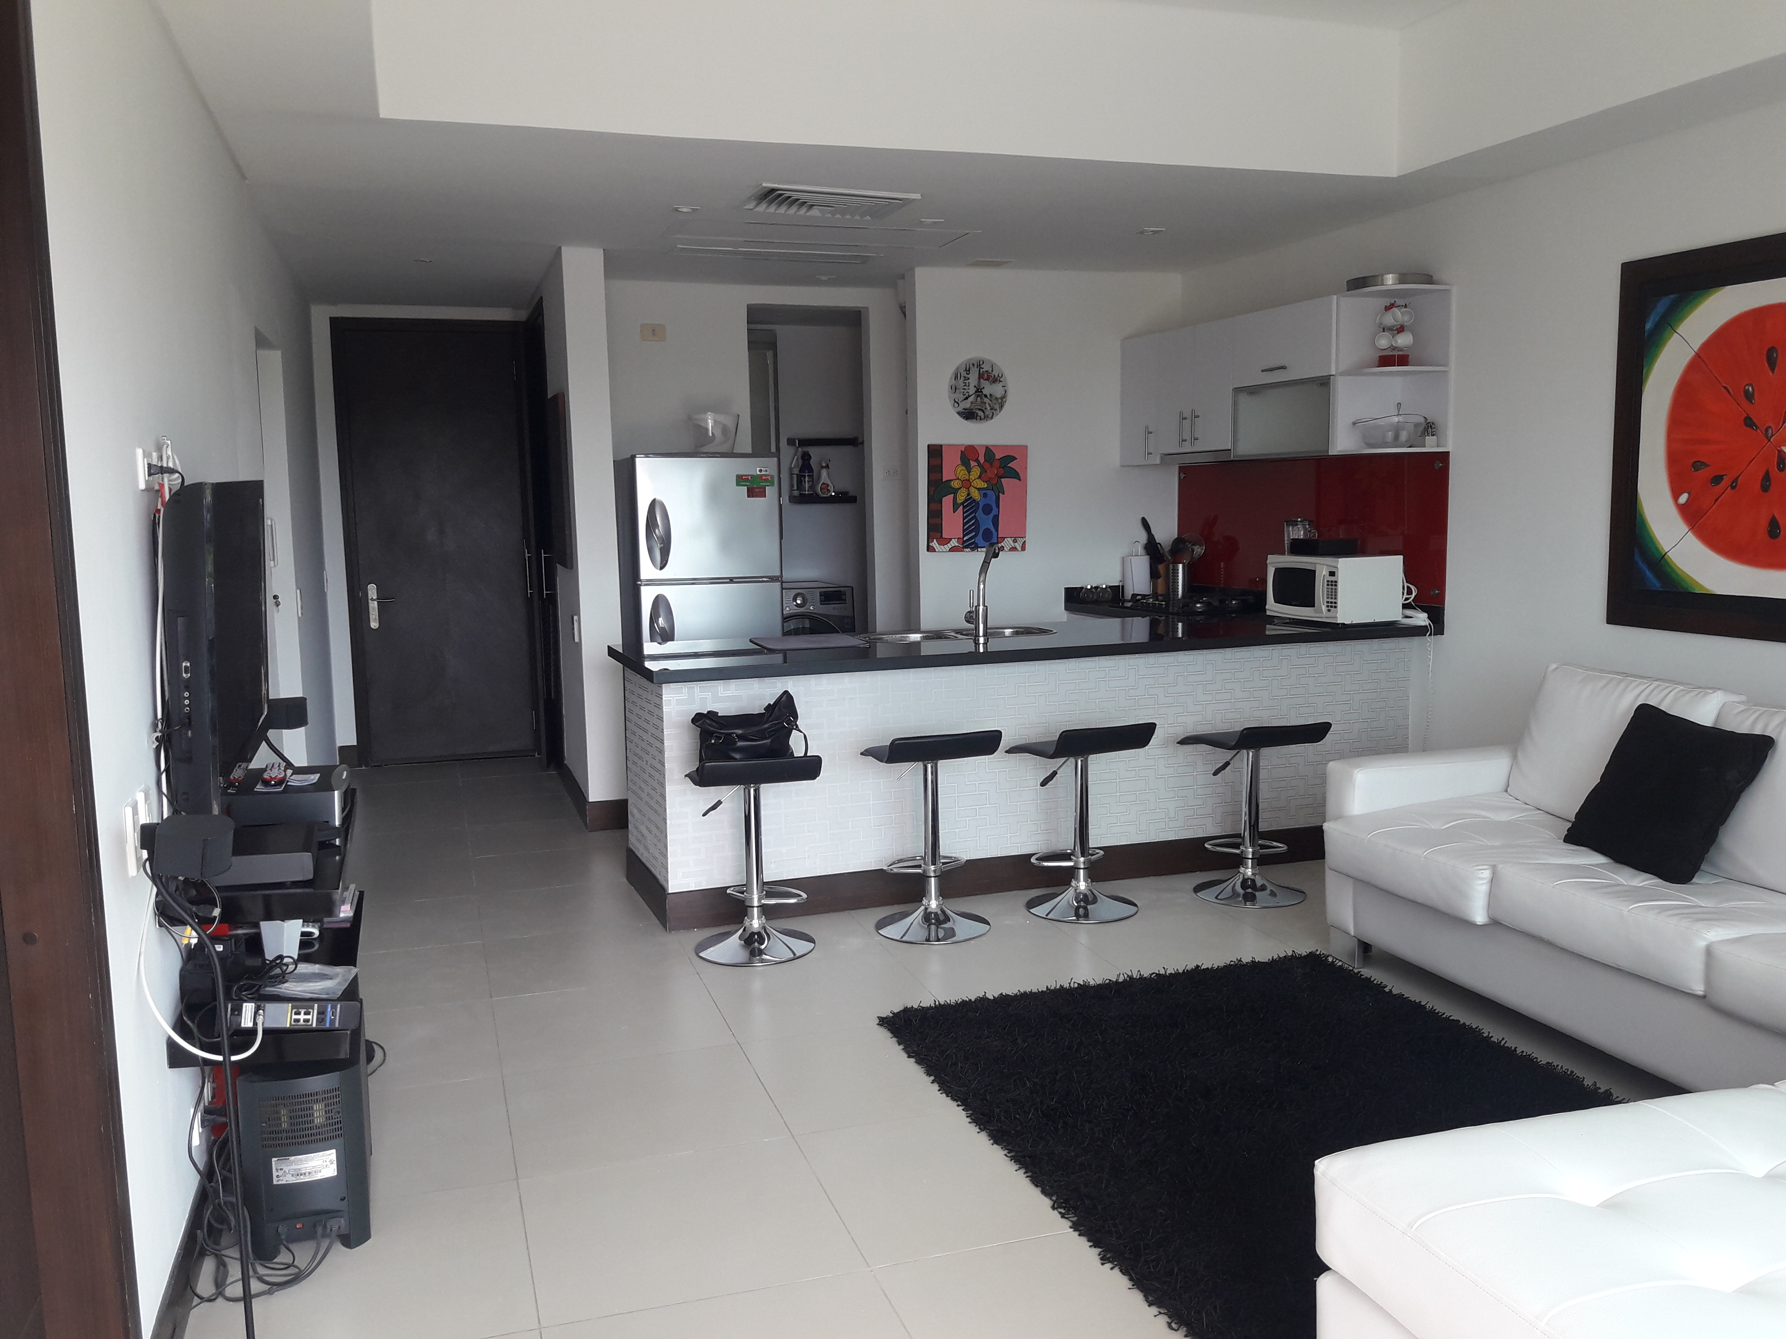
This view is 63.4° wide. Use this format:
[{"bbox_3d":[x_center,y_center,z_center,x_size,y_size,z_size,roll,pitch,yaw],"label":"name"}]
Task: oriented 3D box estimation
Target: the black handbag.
[{"bbox_3d":[-0.444,0.192,4.533,0.360,0.245,0.170,-4,7,-22],"label":"black handbag"}]

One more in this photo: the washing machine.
[{"bbox_3d":[-0.599,-0.092,9.190,0.600,0.865,0.600,-3,7,-18],"label":"washing machine"}]

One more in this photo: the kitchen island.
[{"bbox_3d":[0.517,0.319,5.480,2.950,0.895,0.950,-3,7,-18],"label":"kitchen island"}]

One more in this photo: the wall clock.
[{"bbox_3d":[0.406,-1.325,6.833,0.305,0.310,0.040,-3,7,-18],"label":"wall clock"}]

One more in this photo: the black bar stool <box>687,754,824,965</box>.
[{"bbox_3d":[-0.441,0.573,4.577,0.390,0.648,0.400,-3,7,-12],"label":"black bar stool"}]

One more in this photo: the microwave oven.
[{"bbox_3d":[1.764,-0.327,5.787,0.325,0.260,0.440,-4,7,-23],"label":"microwave oven"}]

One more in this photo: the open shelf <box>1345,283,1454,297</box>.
[{"bbox_3d":[1.856,-1.399,5.350,0.320,0.025,0.260,-3,7,-18],"label":"open shelf"}]

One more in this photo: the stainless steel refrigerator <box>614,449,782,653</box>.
[{"bbox_3d":[-0.925,-0.188,6.904,0.650,1.620,0.700,-3,7,-18],"label":"stainless steel refrigerator"}]

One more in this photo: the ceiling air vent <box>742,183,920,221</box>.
[{"bbox_3d":[-0.238,-1.664,5.197,0.585,0.035,0.470,-3,7,-18],"label":"ceiling air vent"}]

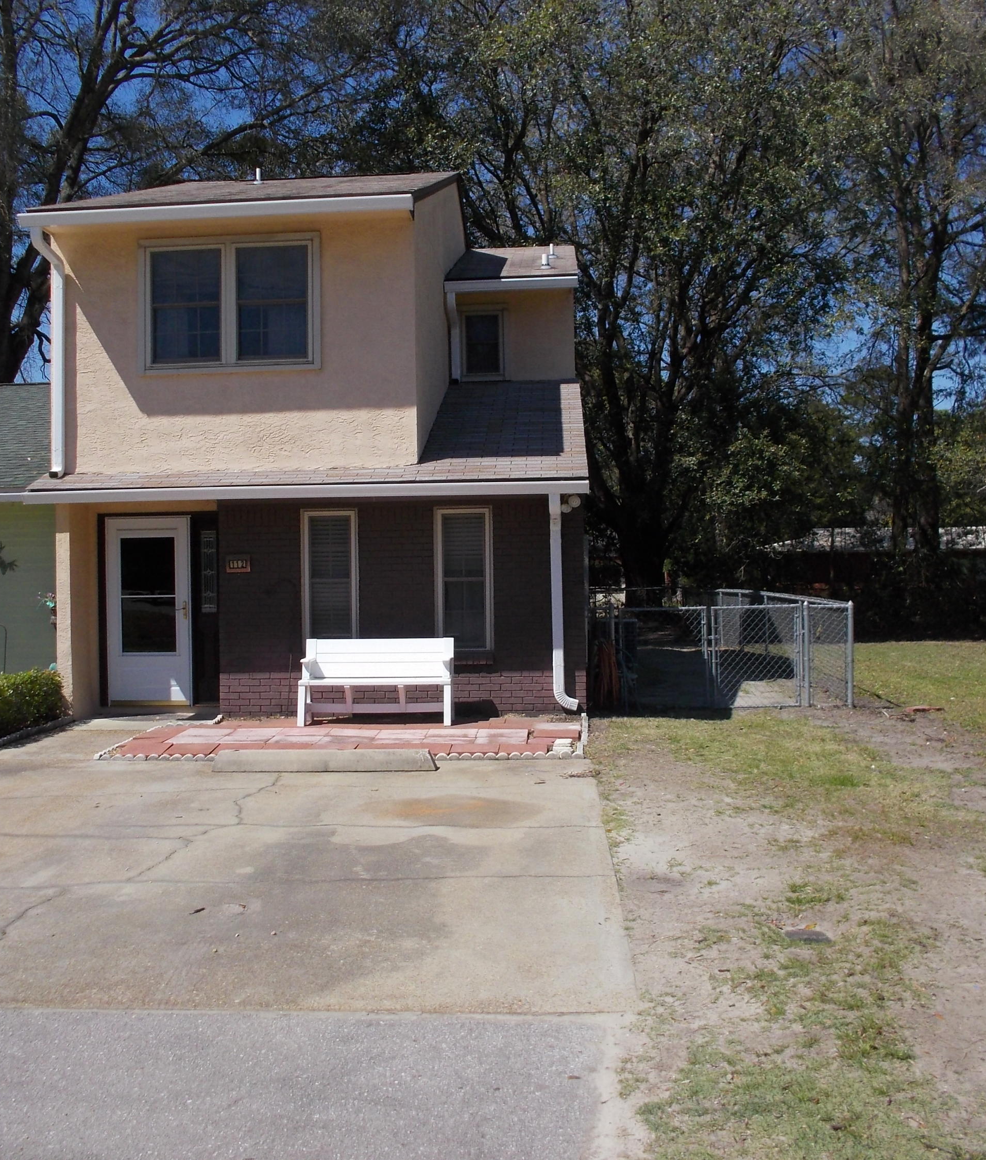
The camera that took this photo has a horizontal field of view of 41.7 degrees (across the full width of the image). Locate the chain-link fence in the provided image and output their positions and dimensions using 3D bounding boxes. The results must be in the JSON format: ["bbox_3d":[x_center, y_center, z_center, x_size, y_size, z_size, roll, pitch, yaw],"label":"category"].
[{"bbox_3d":[2.787,0.791,19.880,2.850,1.150,12.200,-1,0,4],"label":"chain-link fence"}]

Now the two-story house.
[{"bbox_3d":[-1.546,-1.969,17.379,5.600,6.850,9.800,-1,0,4],"label":"two-story house"}]

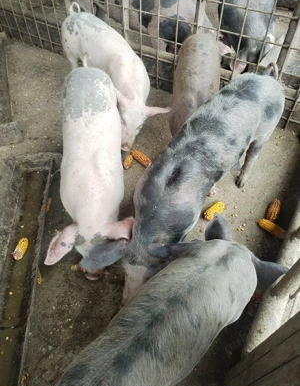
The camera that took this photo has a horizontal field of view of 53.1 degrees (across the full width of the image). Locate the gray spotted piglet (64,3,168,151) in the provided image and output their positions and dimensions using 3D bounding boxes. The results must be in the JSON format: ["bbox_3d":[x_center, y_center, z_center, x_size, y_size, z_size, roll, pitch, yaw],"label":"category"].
[{"bbox_3d":[-0.293,-0.840,2.120,0.360,0.560,1.100,-21,51,-18],"label":"gray spotted piglet"}]

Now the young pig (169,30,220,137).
[{"bbox_3d":[0.277,-0.523,1.845,0.290,0.550,1.050,5,48,5],"label":"young pig"}]

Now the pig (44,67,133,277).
[{"bbox_3d":[-0.273,-0.170,1.520,0.330,0.560,1.110,-2,48,-2],"label":"pig"}]

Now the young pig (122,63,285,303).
[{"bbox_3d":[0.267,-0.107,1.439,0.340,0.600,1.190,31,55,25],"label":"young pig"}]

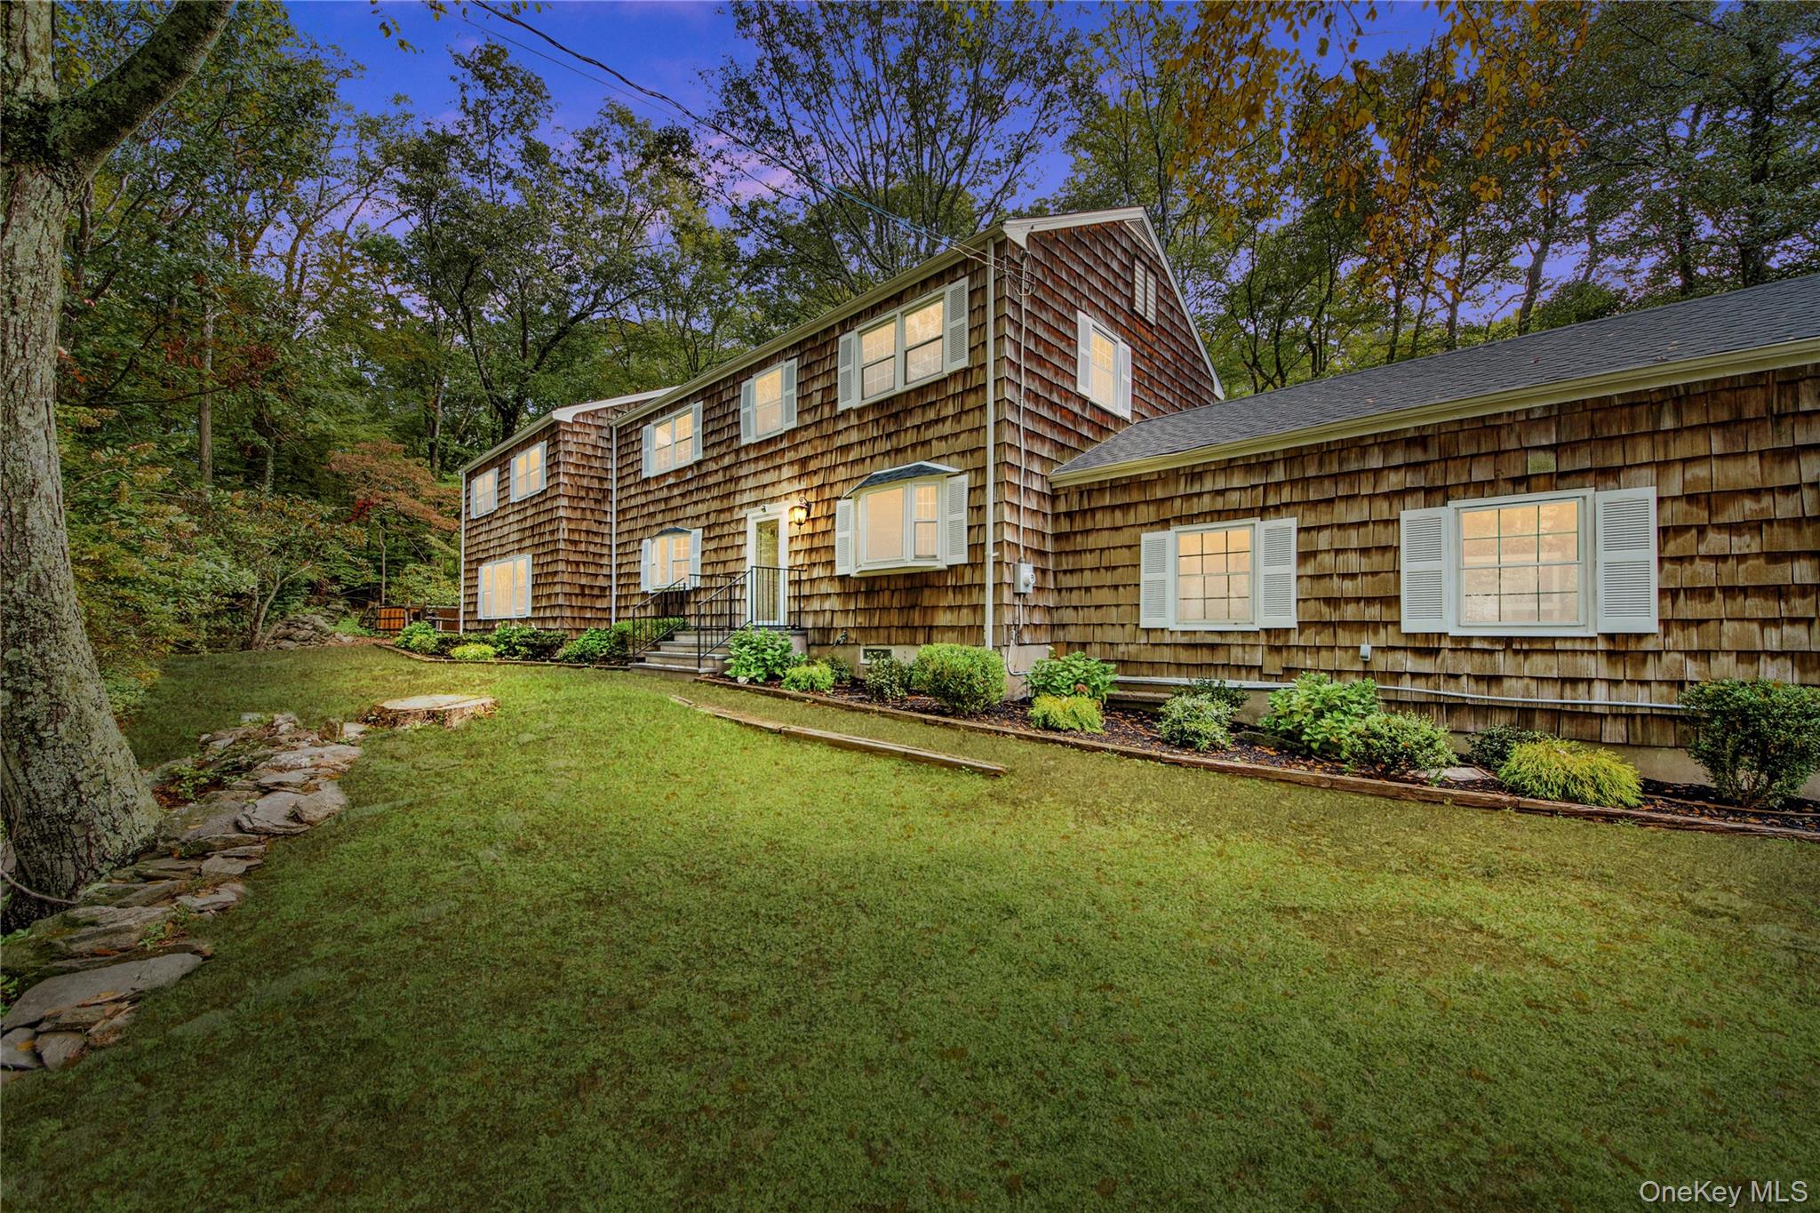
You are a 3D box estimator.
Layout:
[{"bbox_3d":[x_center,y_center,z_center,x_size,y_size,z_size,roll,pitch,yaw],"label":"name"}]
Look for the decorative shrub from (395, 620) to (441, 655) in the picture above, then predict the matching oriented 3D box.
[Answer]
[{"bbox_3d":[-12.896,0.820,15.900,0.980,0.880,0.950,-1,-2,40],"label":"decorative shrub"}]

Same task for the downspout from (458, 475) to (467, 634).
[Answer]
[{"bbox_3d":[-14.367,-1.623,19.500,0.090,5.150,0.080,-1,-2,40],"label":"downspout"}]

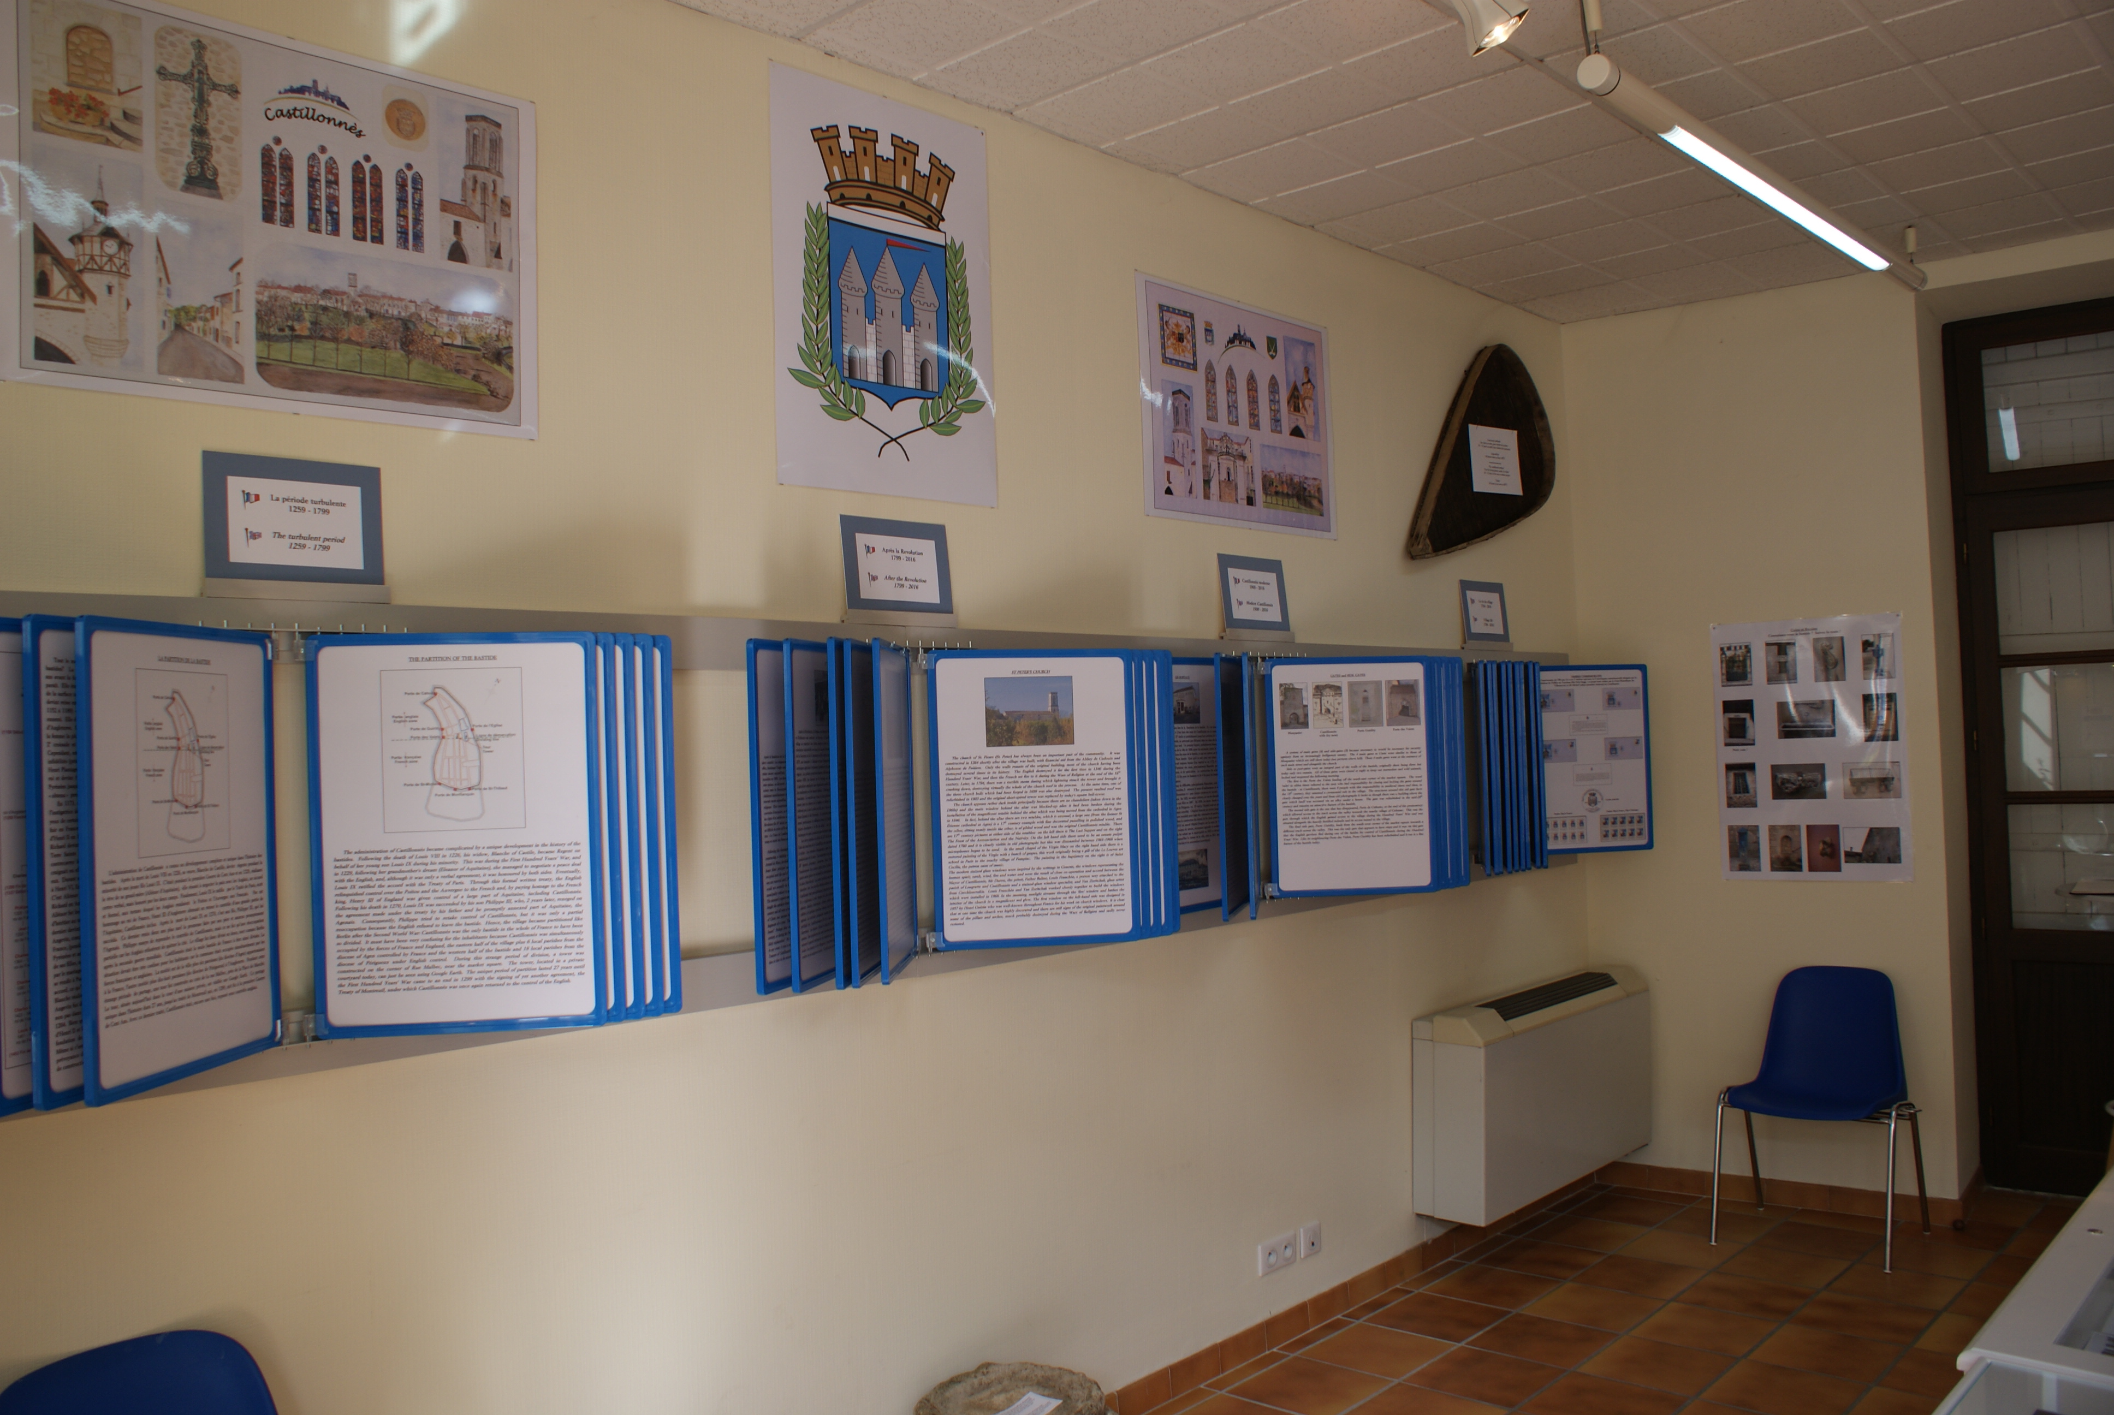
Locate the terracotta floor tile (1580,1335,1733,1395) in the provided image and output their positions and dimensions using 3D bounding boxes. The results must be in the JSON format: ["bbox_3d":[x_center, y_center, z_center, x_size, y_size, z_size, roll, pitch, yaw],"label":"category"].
[{"bbox_3d":[1.508,1.651,3.993,0.300,0.010,0.300,-3,-2,43],"label":"terracotta floor tile"}]

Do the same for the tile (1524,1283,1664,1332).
[{"bbox_3d":[1.496,1.668,4.411,0.300,0.010,0.300,-3,-2,43],"label":"tile"}]

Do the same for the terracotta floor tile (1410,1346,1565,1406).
[{"bbox_3d":[1.066,1.667,3.963,0.300,0.010,0.300,-3,-2,43],"label":"terracotta floor tile"}]

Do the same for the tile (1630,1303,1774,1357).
[{"bbox_3d":[1.718,1.651,4.200,0.300,0.010,0.300,-3,-2,43],"label":"tile"}]

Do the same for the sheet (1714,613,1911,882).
[{"bbox_3d":[2.462,0.141,5.191,0.585,0.850,0.005,-3,-2,37],"label":"sheet"}]

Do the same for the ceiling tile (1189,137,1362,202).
[{"bbox_3d":[0.556,-1.357,4.008,0.345,0.016,0.295,-4,-2,43],"label":"ceiling tile"}]

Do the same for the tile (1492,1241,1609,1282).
[{"bbox_3d":[1.458,1.658,4.763,0.295,0.010,0.295,-4,-2,43],"label":"tile"}]

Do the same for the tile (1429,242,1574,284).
[{"bbox_3d":[1.425,-1.387,4.994,0.325,0.015,0.305,-3,-2,43],"label":"tile"}]

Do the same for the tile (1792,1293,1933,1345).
[{"bbox_3d":[2.162,1.633,4.254,0.300,0.010,0.300,-3,-2,43],"label":"tile"}]

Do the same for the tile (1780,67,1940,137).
[{"bbox_3d":[1.885,-1.421,3.699,0.300,0.015,0.300,-3,-2,43],"label":"tile"}]

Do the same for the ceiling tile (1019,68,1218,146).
[{"bbox_3d":[0.142,-1.352,3.571,0.345,0.016,0.295,-4,-2,43],"label":"ceiling tile"}]

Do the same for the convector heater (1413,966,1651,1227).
[{"bbox_3d":[1.537,1.200,5.081,0.235,0.590,1.180,-3,-2,43],"label":"convector heater"}]

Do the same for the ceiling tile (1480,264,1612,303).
[{"bbox_3d":[1.588,-1.365,5.104,0.345,0.016,0.295,-4,-2,43],"label":"ceiling tile"}]

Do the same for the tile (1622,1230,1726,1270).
[{"bbox_3d":[1.919,1.664,4.868,0.300,0.010,0.300,-3,-2,43],"label":"tile"}]

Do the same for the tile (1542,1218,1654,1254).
[{"bbox_3d":[1.682,1.677,5.063,0.300,0.010,0.300,-3,-2,43],"label":"tile"}]

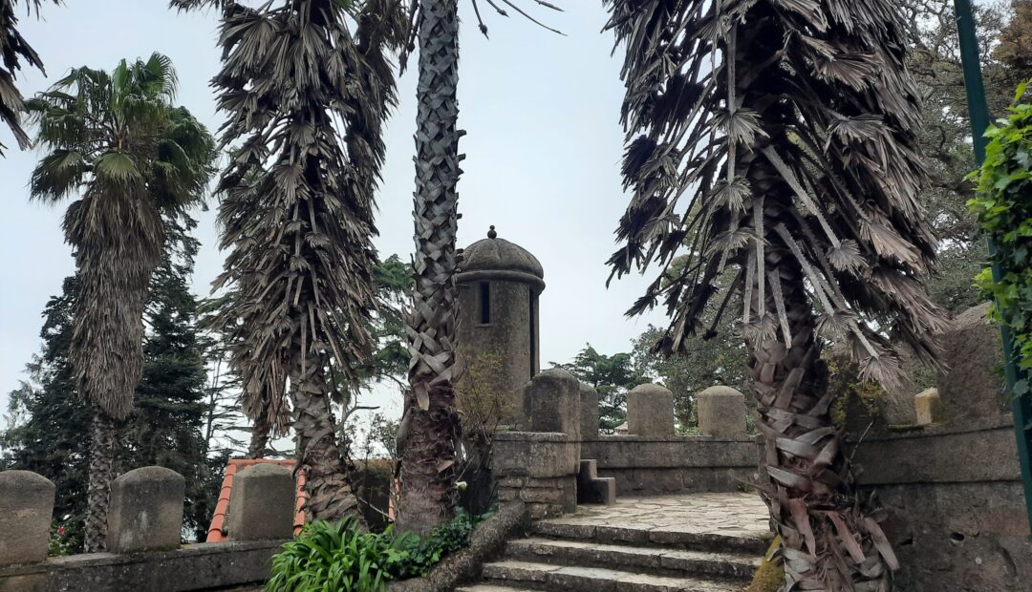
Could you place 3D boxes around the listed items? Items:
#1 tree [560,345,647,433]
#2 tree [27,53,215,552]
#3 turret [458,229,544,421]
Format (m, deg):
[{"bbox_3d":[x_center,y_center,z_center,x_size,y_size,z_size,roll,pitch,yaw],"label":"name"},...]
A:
[{"bbox_3d":[3.200,4.458,27.659,3.700,5.300,3.700,0,-11,0],"label":"tree"},{"bbox_3d":[-7.250,0.099,13.228,3.400,9.400,3.400,6,-13,-29],"label":"tree"},{"bbox_3d":[-0.400,0.622,12.107,1.700,3.600,1.700,-2,-11,11],"label":"turret"}]

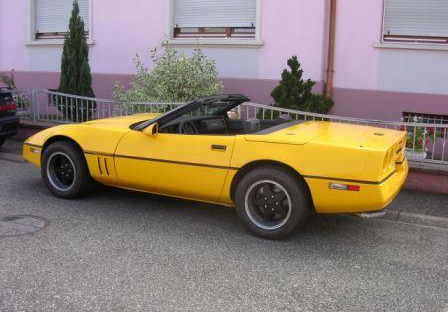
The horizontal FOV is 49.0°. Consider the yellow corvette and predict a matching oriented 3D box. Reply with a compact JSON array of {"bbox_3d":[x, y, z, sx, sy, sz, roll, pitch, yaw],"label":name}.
[{"bbox_3d":[-0.318,-0.115,5.499,4.480,1.170,1.800,6,13,27],"label":"yellow corvette"}]

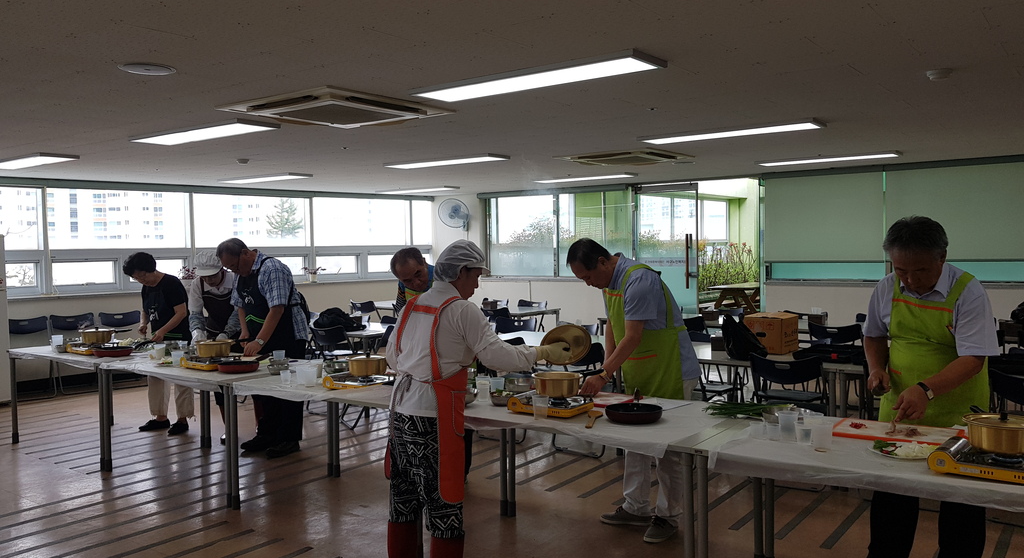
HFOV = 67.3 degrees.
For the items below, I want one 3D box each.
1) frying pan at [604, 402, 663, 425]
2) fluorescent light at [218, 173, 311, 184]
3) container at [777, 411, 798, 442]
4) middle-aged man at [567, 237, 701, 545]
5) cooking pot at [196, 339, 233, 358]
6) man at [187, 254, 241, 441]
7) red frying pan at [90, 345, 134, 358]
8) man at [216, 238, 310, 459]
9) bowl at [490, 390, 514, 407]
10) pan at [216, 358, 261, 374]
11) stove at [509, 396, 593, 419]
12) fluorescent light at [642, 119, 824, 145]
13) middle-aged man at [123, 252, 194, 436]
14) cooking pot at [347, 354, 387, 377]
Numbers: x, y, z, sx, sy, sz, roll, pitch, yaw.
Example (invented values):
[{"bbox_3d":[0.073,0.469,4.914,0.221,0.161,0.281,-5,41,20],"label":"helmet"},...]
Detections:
[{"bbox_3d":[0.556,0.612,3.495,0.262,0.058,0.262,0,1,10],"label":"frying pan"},{"bbox_3d":[-2.754,-1.115,8.553,1.250,0.030,0.310,1,3,37],"label":"fluorescent light"},{"bbox_3d":[1.115,0.591,3.090,0.082,0.113,0.082,1,2,35],"label":"container"},{"bbox_3d":[0.637,0.559,4.077,0.670,1.570,0.490,-2,3,-26],"label":"middle-aged man"},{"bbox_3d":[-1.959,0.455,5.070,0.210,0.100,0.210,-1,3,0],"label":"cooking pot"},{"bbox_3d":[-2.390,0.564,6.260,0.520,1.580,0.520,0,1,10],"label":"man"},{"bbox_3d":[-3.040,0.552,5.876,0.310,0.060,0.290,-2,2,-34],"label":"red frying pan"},{"bbox_3d":[-1.906,0.528,5.959,0.560,1.660,0.660,1,2,35],"label":"man"},{"bbox_3d":[-0.038,0.606,3.894,0.142,0.060,0.142,0,1,0],"label":"bowl"},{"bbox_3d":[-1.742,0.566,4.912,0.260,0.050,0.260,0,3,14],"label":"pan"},{"bbox_3d":[0.184,0.593,3.730,0.325,0.088,0.270,1,2,35],"label":"stove"},{"bbox_3d":[1.504,-1.018,5.357,1.250,0.030,0.310,1,3,38],"label":"fluorescent light"},{"bbox_3d":[-2.943,0.529,6.397,0.480,1.500,0.560,1,3,34],"label":"middle-aged man"},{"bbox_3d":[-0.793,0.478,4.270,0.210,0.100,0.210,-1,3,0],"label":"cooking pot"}]

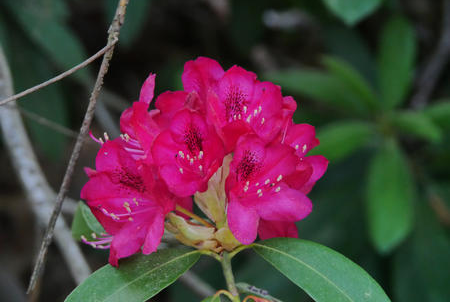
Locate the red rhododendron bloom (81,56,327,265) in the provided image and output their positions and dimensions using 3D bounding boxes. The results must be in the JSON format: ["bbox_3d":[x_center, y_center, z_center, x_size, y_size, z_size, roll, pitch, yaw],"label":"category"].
[{"bbox_3d":[-0.013,0.005,1.390,0.145,0.120,0.130,0,9,0],"label":"red rhododendron bloom"}]

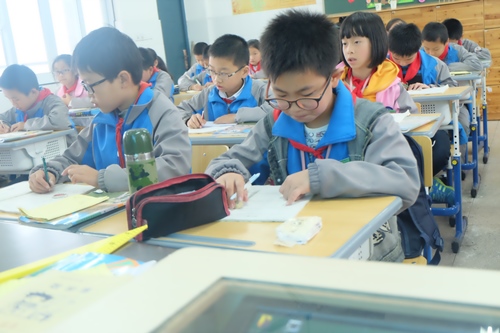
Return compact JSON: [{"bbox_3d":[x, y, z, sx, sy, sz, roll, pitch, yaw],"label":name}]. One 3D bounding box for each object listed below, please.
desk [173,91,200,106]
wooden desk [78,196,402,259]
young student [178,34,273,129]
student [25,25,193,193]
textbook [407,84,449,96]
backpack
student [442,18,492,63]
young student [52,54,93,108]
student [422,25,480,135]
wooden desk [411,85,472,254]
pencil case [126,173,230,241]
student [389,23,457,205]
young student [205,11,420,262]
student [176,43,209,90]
[{"bbox_3d":[-0.548,-0.323,4.876,0.610,0.700,0.420,0,14,27],"label":"desk"},{"bbox_3d":[0.019,0.470,1.309,0.600,0.744,0.410,1,13,31],"label":"wooden desk"},{"bbox_3d":[-0.084,-0.001,2.528,0.460,1.160,0.700,0,13,27],"label":"young student"},{"bbox_3d":[-0.378,0.156,1.675,0.520,1.120,0.580,5,17,41],"label":"student"},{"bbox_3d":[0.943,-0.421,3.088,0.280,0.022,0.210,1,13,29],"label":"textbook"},{"bbox_3d":[0.375,0.109,1.610,0.330,0.420,0.180,0,14,27],"label":"backpack"},{"bbox_3d":[1.654,-0.653,4.470,0.540,1.050,0.580,0,14,27],"label":"student"},{"bbox_3d":[-1.317,-0.254,4.360,0.420,1.170,0.680,0,13,27],"label":"young student"},{"bbox_3d":[1.500,-0.488,4.158,0.450,1.140,0.700,0,13,27],"label":"student"},{"bbox_3d":[0.776,-0.011,2.807,0.610,0.710,0.430,0,14,27],"label":"wooden desk"},{"bbox_3d":[-0.160,0.084,1.202,0.222,0.083,0.076,-13,14,-33],"label":"pencil case"},{"bbox_3d":[0.990,-0.277,3.288,0.450,1.130,0.700,1,13,29],"label":"student"},{"bbox_3d":[0.143,0.166,1.421,0.580,1.100,0.580,-1,14,22],"label":"young student"},{"bbox_3d":[-0.498,-0.568,5.487,0.440,1.180,0.680,0,13,27],"label":"student"}]

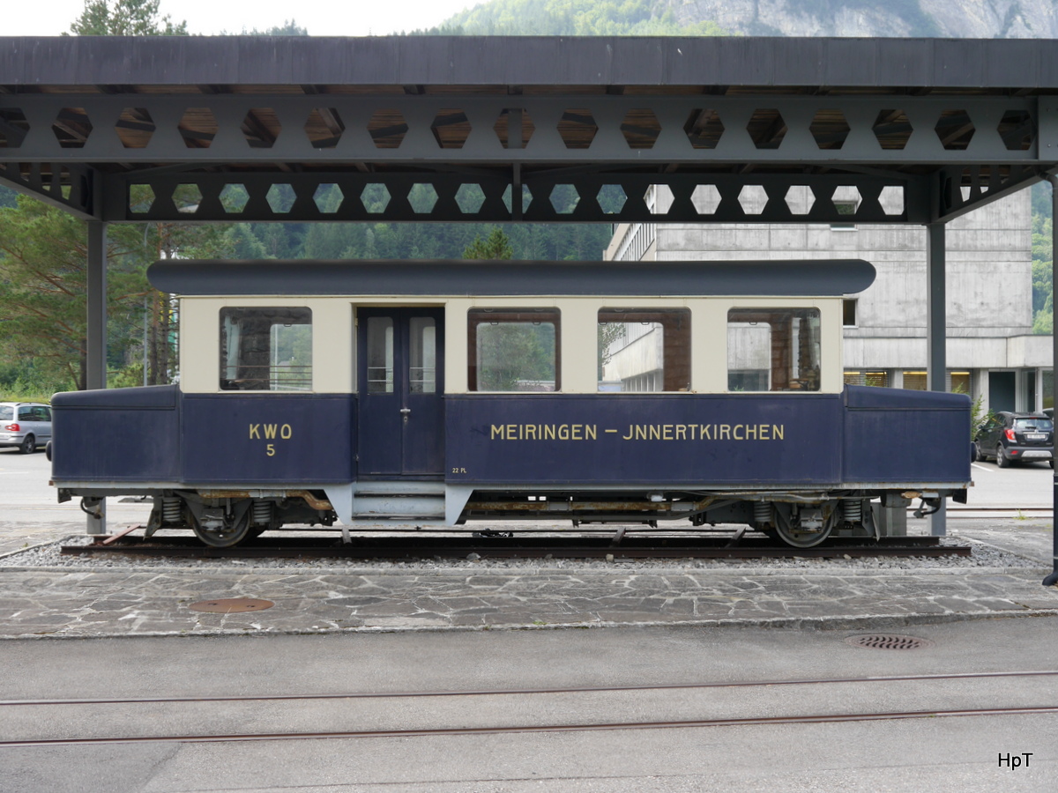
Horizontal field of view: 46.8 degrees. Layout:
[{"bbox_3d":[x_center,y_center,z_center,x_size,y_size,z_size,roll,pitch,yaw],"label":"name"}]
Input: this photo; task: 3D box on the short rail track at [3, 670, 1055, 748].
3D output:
[{"bbox_3d":[0.190,1.930,7.490,7.300,0.110,1.140,0,0,-7],"label":"short rail track"}]

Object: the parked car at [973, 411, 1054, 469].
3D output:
[{"bbox_3d":[14.570,1.230,36.600,1.800,1.650,4.270,0,0,6],"label":"parked car"}]

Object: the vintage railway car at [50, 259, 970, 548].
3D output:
[{"bbox_3d":[-0.190,0.040,14.150,10.300,3.250,2.620,0,0,0],"label":"vintage railway car"}]

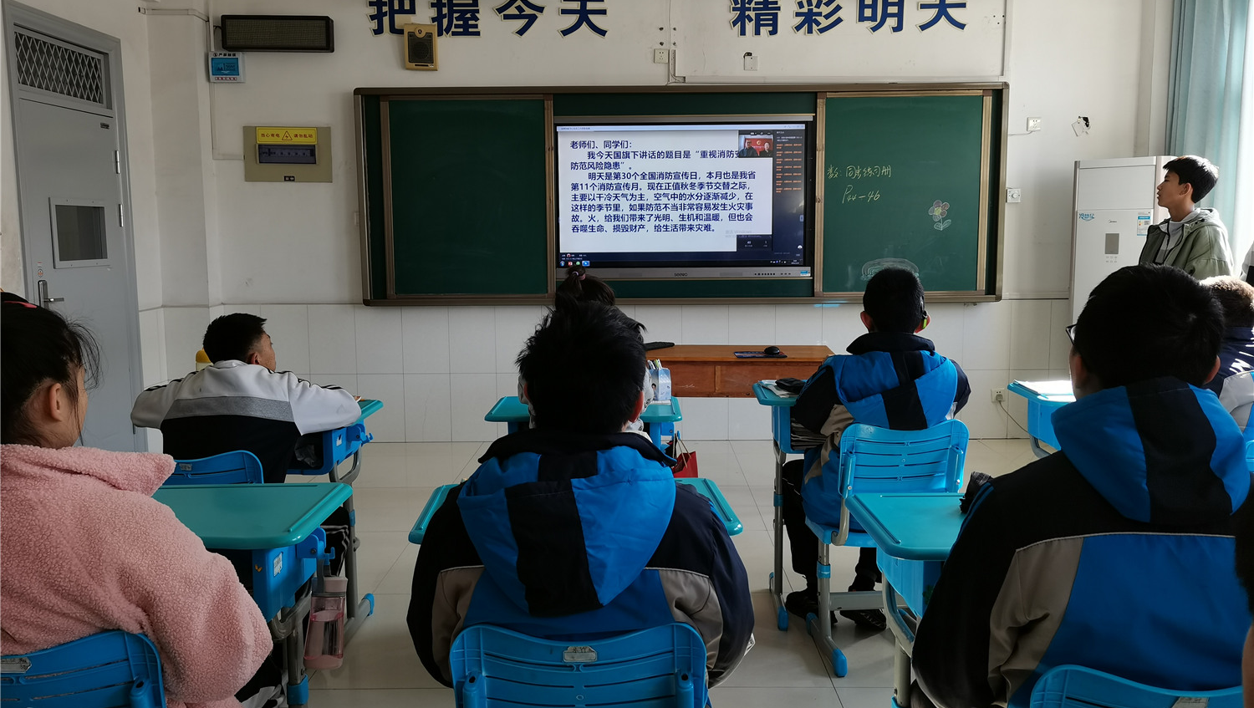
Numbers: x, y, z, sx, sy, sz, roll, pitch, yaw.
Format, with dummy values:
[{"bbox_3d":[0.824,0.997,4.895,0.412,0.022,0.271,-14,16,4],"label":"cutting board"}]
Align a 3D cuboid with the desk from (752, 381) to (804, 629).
[{"bbox_3d":[0.811,0.524,3.781,0.650,0.775,0.500,0,7,1],"label":"desk"}]

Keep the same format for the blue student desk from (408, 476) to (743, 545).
[{"bbox_3d":[-0.107,0.703,2.266,0.660,0.770,0.410,-1,7,-4],"label":"blue student desk"}]

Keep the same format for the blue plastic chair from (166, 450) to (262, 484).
[{"bbox_3d":[-1.173,0.619,3.023,0.400,0.770,0.460,0,7,1],"label":"blue plastic chair"}]

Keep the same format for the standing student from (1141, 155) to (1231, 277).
[{"bbox_3d":[2.372,-0.012,4.373,0.280,1.660,0.450,-3,7,-22],"label":"standing student"}]

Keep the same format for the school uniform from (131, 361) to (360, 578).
[{"bbox_3d":[-1.167,0.387,3.157,0.700,0.780,0.560,0,7,1],"label":"school uniform"}]

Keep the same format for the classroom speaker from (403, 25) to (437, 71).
[{"bbox_3d":[-1.261,-1.886,6.255,0.200,0.275,0.090,0,7,1],"label":"classroom speaker"}]

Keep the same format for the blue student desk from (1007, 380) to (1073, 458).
[{"bbox_3d":[1.791,0.521,3.768,0.650,0.775,0.490,0,7,1],"label":"blue student desk"}]

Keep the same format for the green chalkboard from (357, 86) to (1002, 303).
[{"bbox_3d":[0.337,-0.982,6.344,4.020,1.340,0.110,0,7,1],"label":"green chalkboard"}]

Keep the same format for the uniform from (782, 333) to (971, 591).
[{"bbox_3d":[0.825,0.380,3.421,0.550,0.960,0.700,0,7,1],"label":"uniform"}]

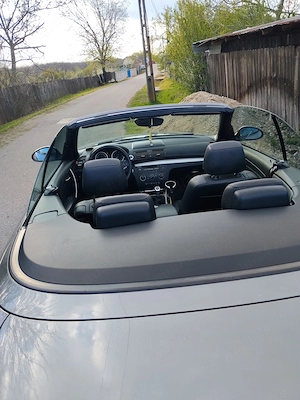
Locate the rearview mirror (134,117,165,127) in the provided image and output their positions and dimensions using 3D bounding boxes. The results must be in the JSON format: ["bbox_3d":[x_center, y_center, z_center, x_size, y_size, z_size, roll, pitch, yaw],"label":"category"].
[{"bbox_3d":[-0.004,-0.618,2.650,0.235,0.070,0.050,-7,21,-4],"label":"rearview mirror"}]

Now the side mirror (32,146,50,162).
[{"bbox_3d":[-0.860,-0.394,2.798,0.220,0.130,0.100,-7,21,-4],"label":"side mirror"}]

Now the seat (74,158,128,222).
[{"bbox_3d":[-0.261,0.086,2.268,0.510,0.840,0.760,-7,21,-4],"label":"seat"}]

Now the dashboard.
[{"bbox_3d":[-0.003,-0.286,2.944,1.280,0.440,0.500,-7,21,-4],"label":"dashboard"}]

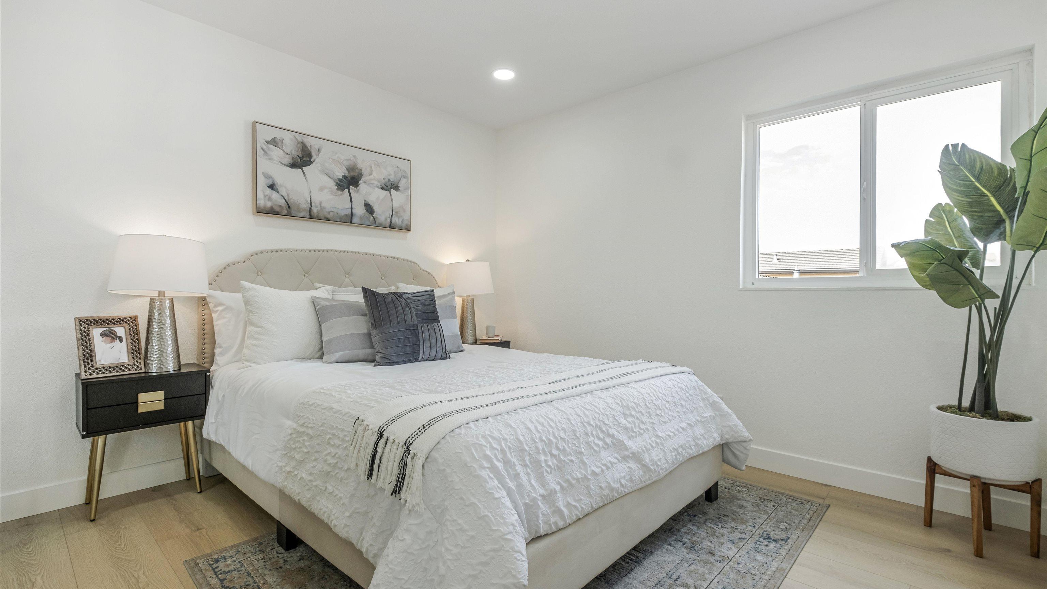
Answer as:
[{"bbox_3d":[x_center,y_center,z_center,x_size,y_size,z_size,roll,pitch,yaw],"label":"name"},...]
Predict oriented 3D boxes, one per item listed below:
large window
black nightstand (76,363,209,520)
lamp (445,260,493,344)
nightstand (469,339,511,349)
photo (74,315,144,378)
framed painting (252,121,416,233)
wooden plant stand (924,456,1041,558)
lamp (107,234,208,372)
[{"bbox_3d":[1.743,-0.539,2.230,1.121,1.010,0.091,0,0,41],"label":"large window"},{"bbox_3d":[-1.855,0.688,2.142,0.288,0.616,0.461,0,0,42],"label":"black nightstand"},{"bbox_3d":[-0.447,0.062,3.474,0.379,0.669,0.379,0,0,0],"label":"lamp"},{"bbox_3d":[-0.368,0.688,3.512,0.461,0.616,0.288,0,0,-44],"label":"nightstand"},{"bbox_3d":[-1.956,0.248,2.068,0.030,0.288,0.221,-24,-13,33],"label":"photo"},{"bbox_3d":[-1.215,-0.735,2.922,1.018,0.538,0.035,0,0,-44],"label":"framed painting"},{"bbox_3d":[1.841,0.844,1.762,0.239,0.303,0.239,0,0,5],"label":"wooden plant stand"},{"bbox_3d":[-1.788,0.040,2.156,0.374,0.671,0.374,0,0,42],"label":"lamp"}]

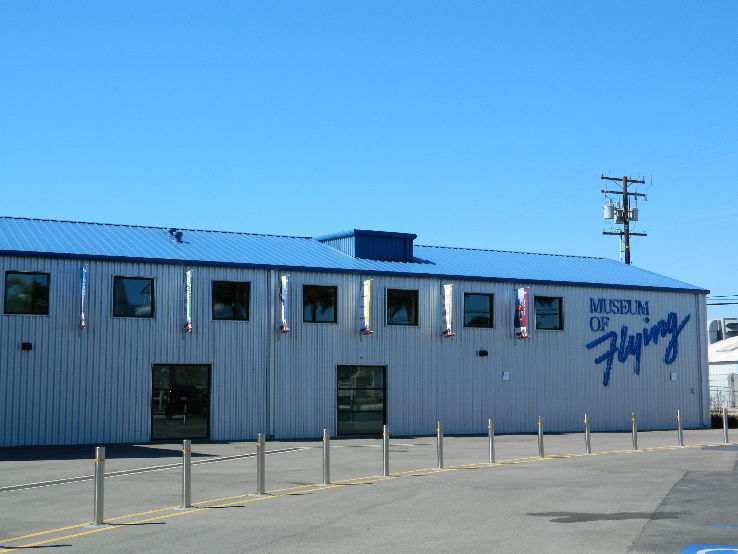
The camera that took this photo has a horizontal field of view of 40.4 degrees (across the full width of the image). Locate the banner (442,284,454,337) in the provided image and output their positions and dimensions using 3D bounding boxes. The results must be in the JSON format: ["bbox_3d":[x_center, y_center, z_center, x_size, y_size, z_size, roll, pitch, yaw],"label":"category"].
[{"bbox_3d":[2.733,1.158,34.597,0.060,1.780,0.770,3,-7,-26],"label":"banner"}]

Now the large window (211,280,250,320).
[{"bbox_3d":[-4.331,0.765,31.620,1.231,1.231,0.100,3,-7,-26],"label":"large window"}]

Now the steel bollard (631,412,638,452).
[{"bbox_3d":[6.629,3.862,24.983,0.115,0.921,0.115,0,-6,0],"label":"steel bollard"}]

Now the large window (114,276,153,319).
[{"bbox_3d":[-7.121,0.620,30.318,1.231,1.203,0.120,3,-7,-25],"label":"large window"}]

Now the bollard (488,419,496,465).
[{"bbox_3d":[2.611,3.492,21.280,0.115,0.921,0.115,0,-6,0],"label":"bollard"}]

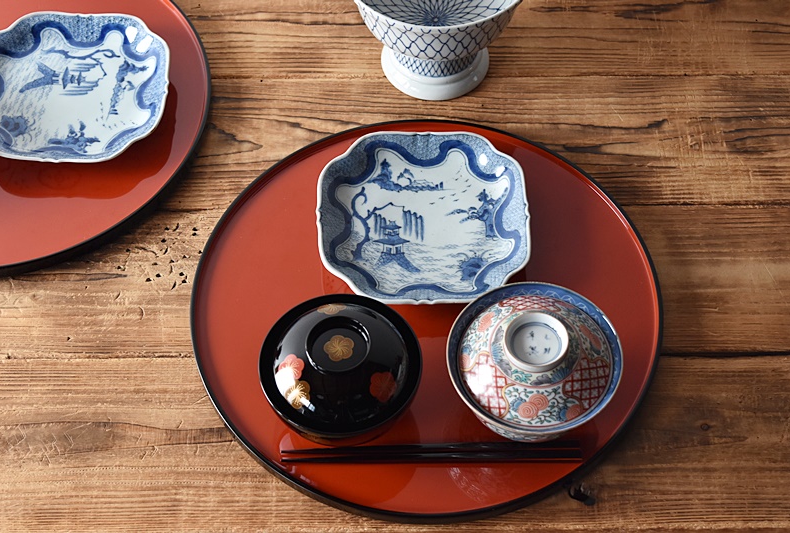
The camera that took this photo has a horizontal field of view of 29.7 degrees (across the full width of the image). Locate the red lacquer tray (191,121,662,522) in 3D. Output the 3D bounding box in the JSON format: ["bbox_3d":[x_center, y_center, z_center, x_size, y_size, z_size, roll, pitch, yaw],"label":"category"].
[{"bbox_3d":[0.024,0.033,1.152,0.362,0.020,0.362,0,56,0],"label":"red lacquer tray"}]

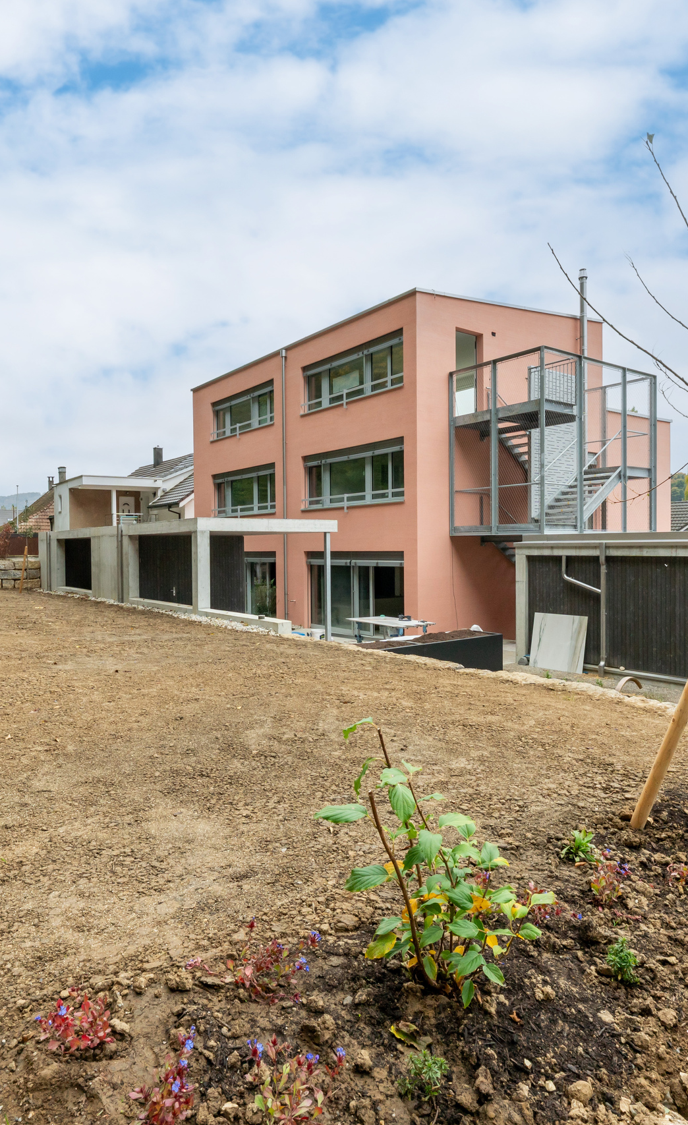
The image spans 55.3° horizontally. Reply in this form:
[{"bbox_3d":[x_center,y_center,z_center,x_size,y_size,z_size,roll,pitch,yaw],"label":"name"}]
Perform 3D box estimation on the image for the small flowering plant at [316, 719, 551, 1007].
[{"bbox_3d":[0.200,0.682,1.500,0.520,0.630,0.460,0,1,8],"label":"small flowering plant"}]

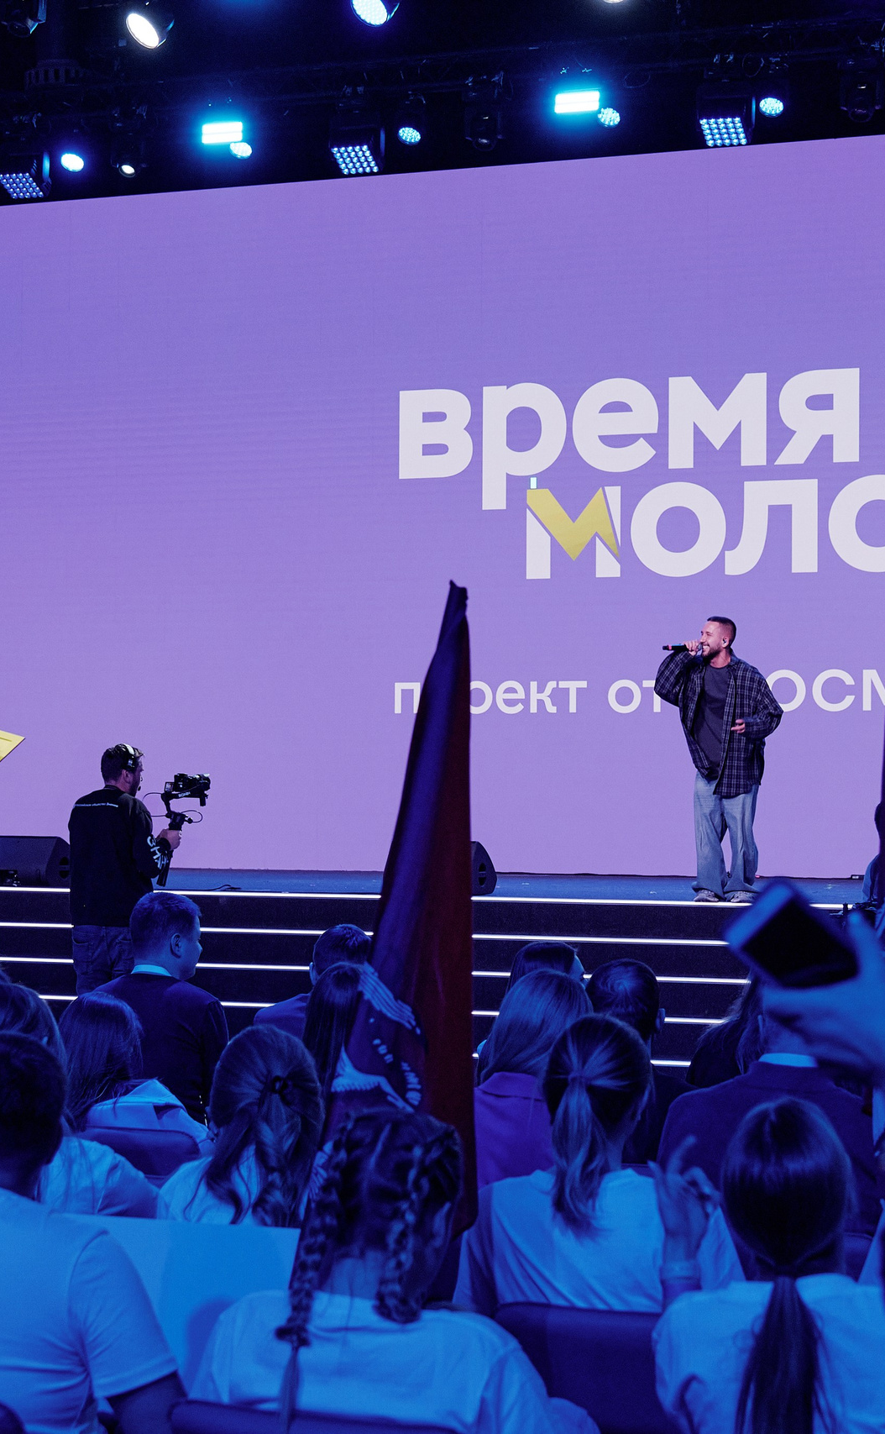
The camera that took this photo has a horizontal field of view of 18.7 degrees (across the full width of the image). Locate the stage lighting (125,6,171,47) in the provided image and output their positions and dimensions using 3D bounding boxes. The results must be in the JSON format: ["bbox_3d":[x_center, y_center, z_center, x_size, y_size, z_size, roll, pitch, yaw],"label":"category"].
[{"bbox_3d":[-1.843,-4.318,16.800,0.270,0.290,0.290,-44,19,-21],"label":"stage lighting"}]

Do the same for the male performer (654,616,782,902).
[{"bbox_3d":[1.727,0.251,16.800,0.740,1.790,0.500,0,-2,22],"label":"male performer"}]

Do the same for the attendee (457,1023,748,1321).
[{"bbox_3d":[0.345,1.118,4.490,0.480,1.270,0.780,0,-2,20],"label":"attendee"}]

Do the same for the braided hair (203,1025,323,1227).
[{"bbox_3d":[-0.308,0.706,4.620,0.200,0.350,0.210,0,-1,14],"label":"braided hair"}]

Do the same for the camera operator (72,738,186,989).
[{"bbox_3d":[-1.655,1.029,13.900,0.520,1.770,0.500,-1,-1,45],"label":"camera operator"}]

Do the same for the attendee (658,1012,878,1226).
[{"bbox_3d":[0.729,1.130,5.300,0.520,1.310,0.800,0,-2,20],"label":"attendee"}]

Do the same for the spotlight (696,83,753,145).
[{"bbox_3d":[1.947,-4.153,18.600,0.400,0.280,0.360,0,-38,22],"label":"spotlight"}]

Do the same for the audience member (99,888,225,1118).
[{"bbox_3d":[-0.680,1.140,7.350,0.530,1.310,0.750,0,-1,29],"label":"audience member"}]

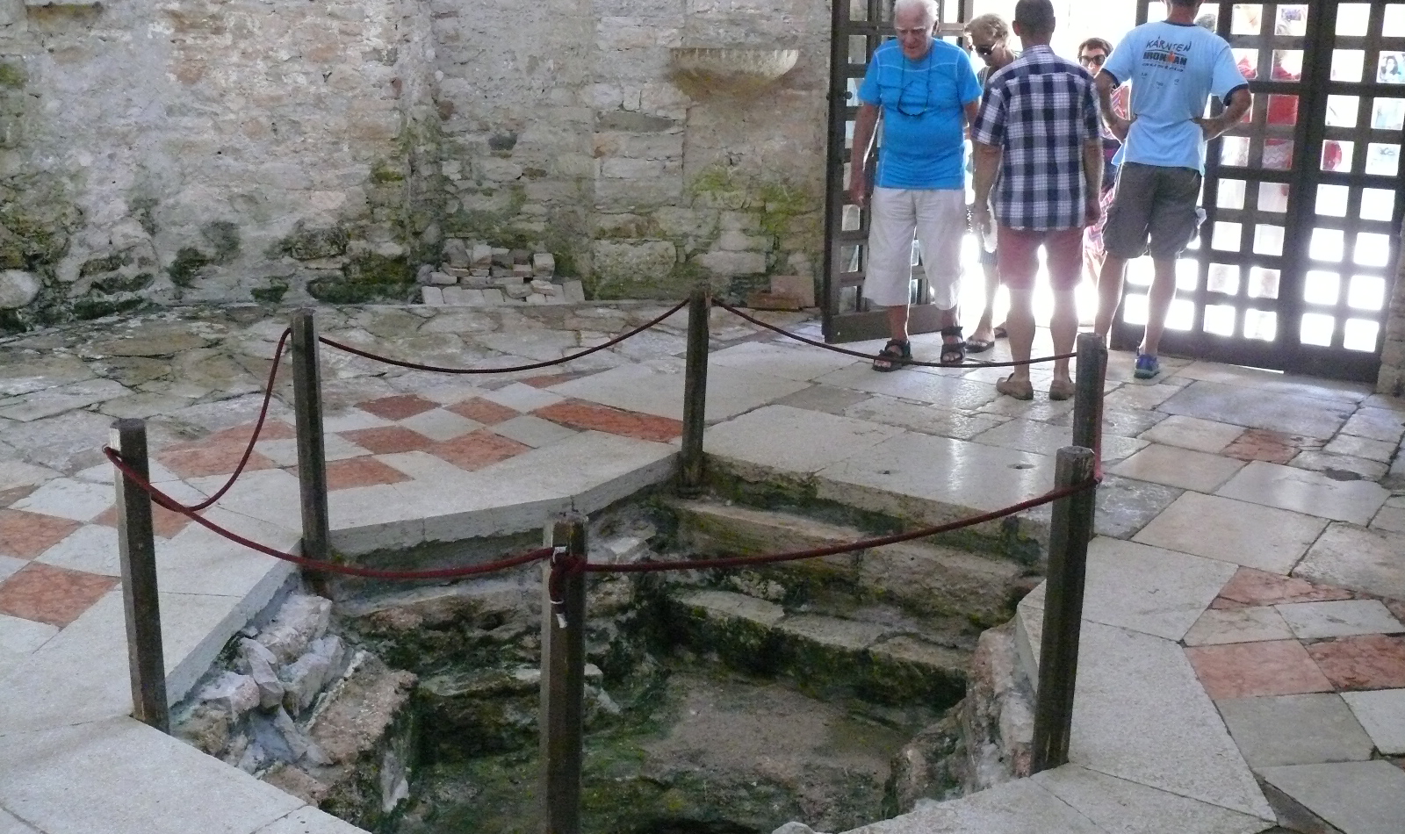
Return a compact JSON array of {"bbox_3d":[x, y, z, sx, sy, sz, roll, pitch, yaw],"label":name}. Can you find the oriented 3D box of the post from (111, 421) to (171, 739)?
[{"bbox_3d":[-1.230,0.386,3.123,0.075,0.773,0.075,-2,14,-15],"label":"post"}]

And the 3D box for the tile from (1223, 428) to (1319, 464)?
[{"bbox_3d":[2.193,0.124,5.526,0.265,0.020,0.448,12,18,37],"label":"tile"}]

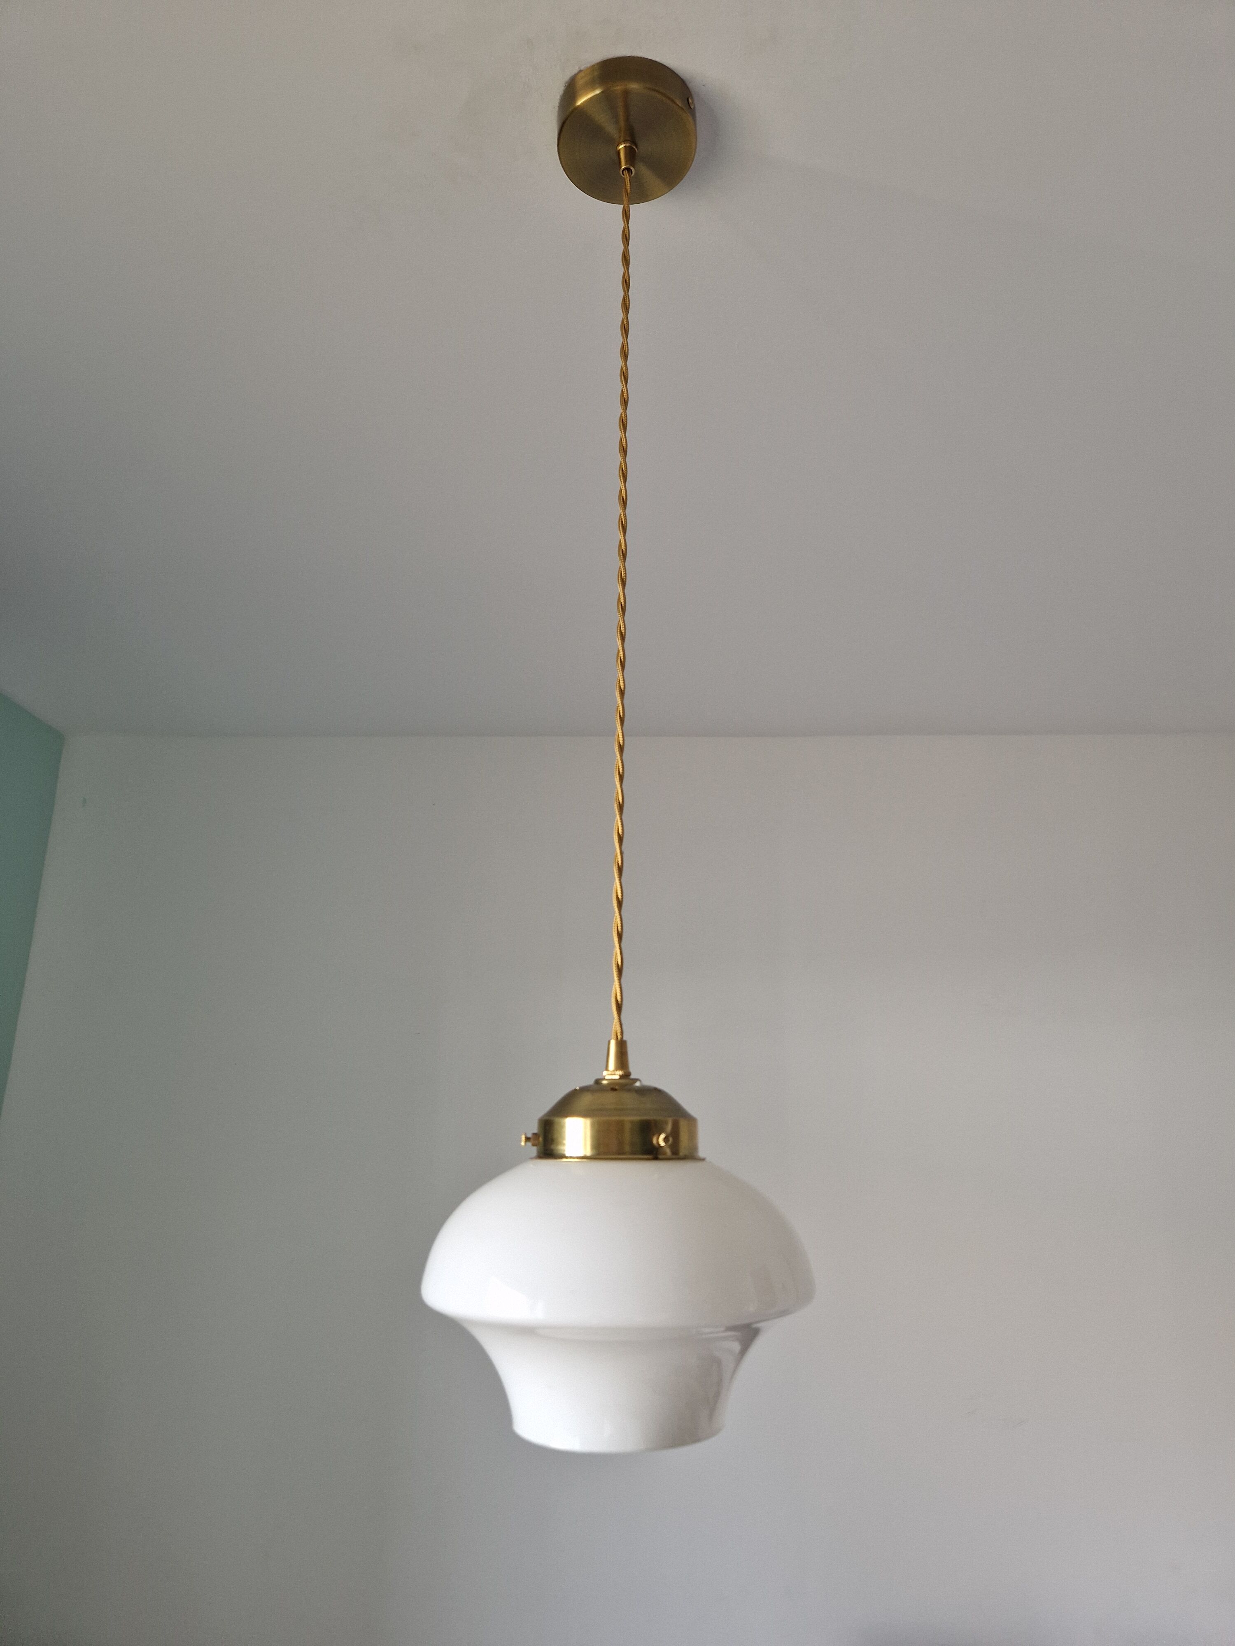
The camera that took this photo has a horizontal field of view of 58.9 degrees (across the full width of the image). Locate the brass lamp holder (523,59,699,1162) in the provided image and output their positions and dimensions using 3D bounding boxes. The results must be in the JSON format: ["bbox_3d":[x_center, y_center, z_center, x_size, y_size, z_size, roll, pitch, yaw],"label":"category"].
[{"bbox_3d":[0.004,-0.172,0.709,0.103,0.745,0.101,1,-18,0],"label":"brass lamp holder"}]

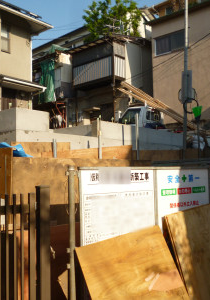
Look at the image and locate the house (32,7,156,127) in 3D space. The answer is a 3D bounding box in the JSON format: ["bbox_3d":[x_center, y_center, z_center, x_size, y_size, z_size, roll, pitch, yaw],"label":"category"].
[{"bbox_3d":[-0.698,-3.475,20.372,7.000,6.300,5.500,-4,-5,40],"label":"house"}]

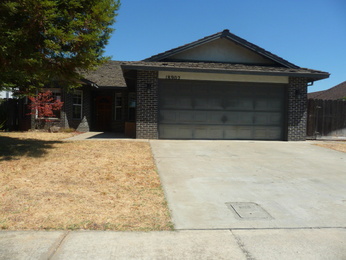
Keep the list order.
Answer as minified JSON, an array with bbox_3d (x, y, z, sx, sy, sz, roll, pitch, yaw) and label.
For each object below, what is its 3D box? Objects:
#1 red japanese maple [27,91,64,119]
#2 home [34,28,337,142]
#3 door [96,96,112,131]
[{"bbox_3d":[-6.097,-1.036,13.500,1.700,1.750,1.600,1,1,-5],"label":"red japanese maple"},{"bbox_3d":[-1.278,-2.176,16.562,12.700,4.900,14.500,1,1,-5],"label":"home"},{"bbox_3d":[-3.993,-0.954,16.400,0.920,2.050,0.080,1,1,-5],"label":"door"}]

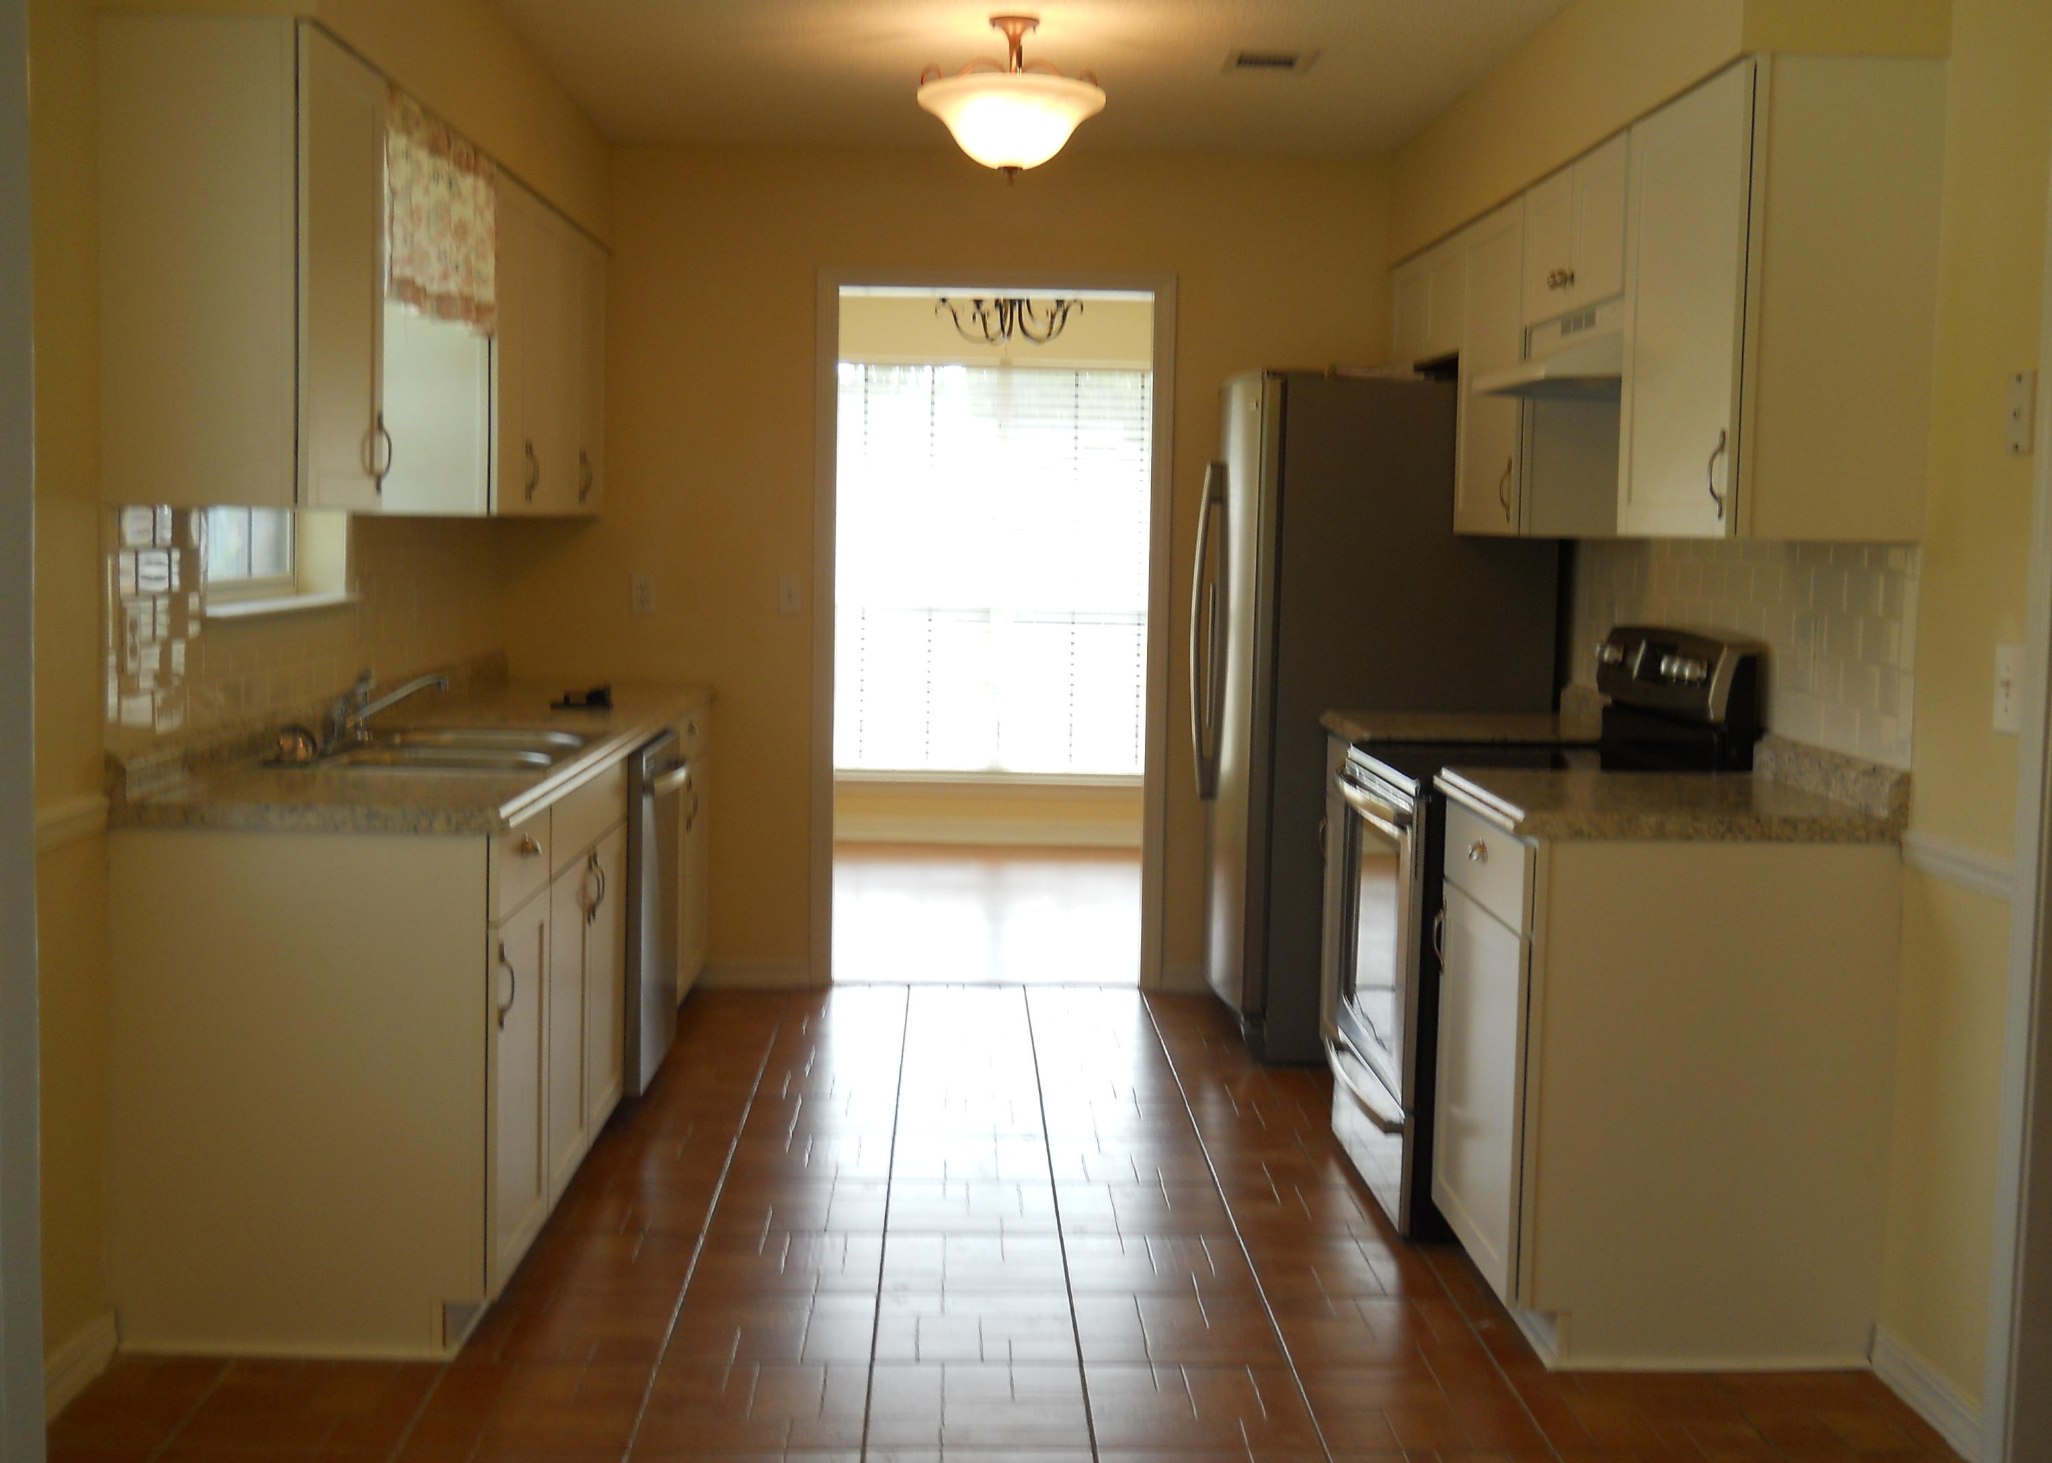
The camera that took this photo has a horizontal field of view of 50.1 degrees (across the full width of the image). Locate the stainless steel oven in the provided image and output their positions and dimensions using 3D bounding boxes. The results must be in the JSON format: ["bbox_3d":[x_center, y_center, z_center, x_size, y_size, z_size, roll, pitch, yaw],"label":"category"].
[{"bbox_3d":[1.039,0.484,4.589,0.682,0.960,0.760,1,5,-2],"label":"stainless steel oven"}]

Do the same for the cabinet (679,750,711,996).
[{"bbox_3d":[-1.241,0.363,6.020,0.618,0.874,0.930,1,5,-2],"label":"cabinet"}]

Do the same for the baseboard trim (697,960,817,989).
[{"bbox_3d":[-0.813,0.713,6.479,0.357,0.083,0.016,1,5,-2],"label":"baseboard trim"}]

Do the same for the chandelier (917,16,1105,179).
[{"bbox_3d":[-0.031,-1.357,4.736,0.406,0.352,0.406,1,5,-2],"label":"chandelier"}]

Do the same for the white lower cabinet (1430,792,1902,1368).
[{"bbox_3d":[1.107,0.597,3.930,0.629,0.874,0.605,1,5,-2],"label":"white lower cabinet"}]

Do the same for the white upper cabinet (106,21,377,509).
[{"bbox_3d":[-1.294,-0.752,3.668,0.331,0.757,0.450,1,5,-2],"label":"white upper cabinet"}]

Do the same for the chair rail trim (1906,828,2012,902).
[{"bbox_3d":[1.429,0.204,3.371,0.022,0.050,0.385,1,5,-2],"label":"chair rail trim"}]

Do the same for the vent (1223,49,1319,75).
[{"bbox_3d":[0.556,-1.522,5.024,0.210,0.015,0.290,1,5,-2],"label":"vent"}]

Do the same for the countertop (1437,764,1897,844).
[{"bbox_3d":[1.107,0.127,3.850,0.635,0.046,0.615,1,5,-2],"label":"countertop"}]

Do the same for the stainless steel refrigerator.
[{"bbox_3d":[0.922,-0.053,6.072,0.858,1.766,0.880,1,5,-2],"label":"stainless steel refrigerator"}]

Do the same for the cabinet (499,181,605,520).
[{"bbox_3d":[-1.353,-0.933,5.604,0.331,0.757,1.510,1,5,-2],"label":"cabinet"}]

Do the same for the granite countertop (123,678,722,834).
[{"bbox_3d":[-1.199,0.003,4.970,0.625,0.047,2.935,1,5,-2],"label":"granite countertop"}]

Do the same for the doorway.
[{"bbox_3d":[-0.099,-0.285,6.465,1.038,2.096,0.130,1,5,-2],"label":"doorway"}]

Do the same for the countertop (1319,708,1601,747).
[{"bbox_3d":[1.063,-0.003,5.196,0.635,0.046,0.530,1,5,-2],"label":"countertop"}]

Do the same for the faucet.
[{"bbox_3d":[-1.281,-0.046,4.428,0.240,0.154,0.230,1,5,-2],"label":"faucet"}]

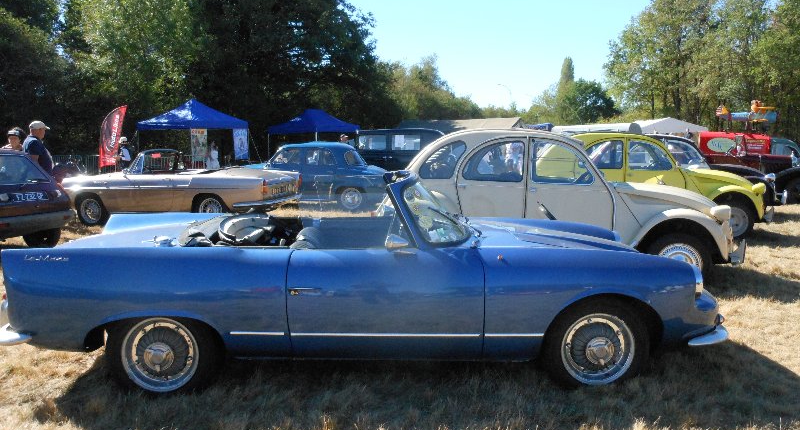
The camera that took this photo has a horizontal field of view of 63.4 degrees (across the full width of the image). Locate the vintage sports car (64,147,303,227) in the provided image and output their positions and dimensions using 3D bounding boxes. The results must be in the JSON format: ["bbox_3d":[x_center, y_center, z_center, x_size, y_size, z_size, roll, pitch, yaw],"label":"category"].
[{"bbox_3d":[-3.989,-0.522,11.592,4.260,1.320,1.570,2,7,13],"label":"vintage sports car"}]

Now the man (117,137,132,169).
[{"bbox_3d":[-8.718,-1.561,20.594,0.420,1.780,0.550,-4,7,-30],"label":"man"}]

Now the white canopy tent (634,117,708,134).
[{"bbox_3d":[21.247,-6.225,52.575,5.200,3.150,8.000,1,7,10],"label":"white canopy tent"}]

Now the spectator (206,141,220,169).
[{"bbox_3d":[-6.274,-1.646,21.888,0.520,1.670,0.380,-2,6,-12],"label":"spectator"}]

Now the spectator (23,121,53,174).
[{"bbox_3d":[-5.422,-0.518,9.704,0.420,1.760,0.520,-1,7,-10],"label":"spectator"}]

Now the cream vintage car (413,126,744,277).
[{"bbox_3d":[1.650,-0.140,6.930,3.830,1.600,1.480,2,7,25],"label":"cream vintage car"}]

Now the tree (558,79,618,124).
[{"bbox_3d":[24.607,-12.926,84.073,8.000,9.200,8.000,0,7,0],"label":"tree"}]

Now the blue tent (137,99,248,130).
[{"bbox_3d":[-7.838,-2.757,24.671,3.050,3.250,3.050,2,7,27],"label":"blue tent"}]

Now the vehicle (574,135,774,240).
[{"bbox_3d":[3.729,-0.511,10.218,3.830,1.600,1.480,2,7,20],"label":"vehicle"}]

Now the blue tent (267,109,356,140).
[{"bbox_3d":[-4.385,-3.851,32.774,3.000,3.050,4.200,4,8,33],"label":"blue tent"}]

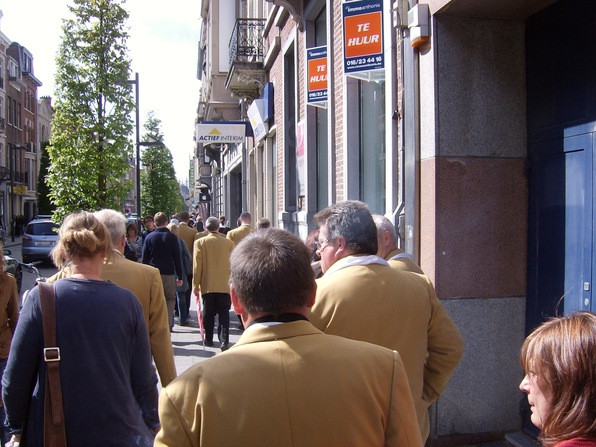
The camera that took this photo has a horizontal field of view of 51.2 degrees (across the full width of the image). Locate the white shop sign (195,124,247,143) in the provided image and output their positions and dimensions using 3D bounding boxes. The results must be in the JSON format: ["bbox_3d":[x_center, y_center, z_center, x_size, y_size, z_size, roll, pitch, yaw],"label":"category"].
[{"bbox_3d":[-2.021,-2.363,16.400,1.270,0.490,0.130,0,1,-8],"label":"white shop sign"}]

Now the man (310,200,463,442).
[{"bbox_3d":[0.331,0.818,2.414,0.620,1.810,0.420,-1,1,-14],"label":"man"}]

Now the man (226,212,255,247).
[{"bbox_3d":[-0.813,0.728,9.714,0.570,1.800,0.360,-1,1,-10],"label":"man"}]

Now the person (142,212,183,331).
[{"bbox_3d":[-2.082,0.736,9.600,0.600,1.800,0.420,0,1,-11],"label":"person"}]

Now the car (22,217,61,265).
[{"bbox_3d":[-9.930,0.635,25.816,1.880,1.660,4.750,0,1,-11],"label":"car"}]

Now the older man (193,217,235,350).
[{"bbox_3d":[-1.129,0.786,8.350,0.570,1.740,0.420,0,1,-11],"label":"older man"}]

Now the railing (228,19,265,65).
[{"bbox_3d":[-1.231,-4.082,15.185,0.710,1.000,2.610,0,1,-11],"label":"railing"}]

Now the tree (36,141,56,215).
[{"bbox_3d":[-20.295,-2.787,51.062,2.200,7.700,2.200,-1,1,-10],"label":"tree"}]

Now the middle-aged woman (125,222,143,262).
[{"bbox_3d":[-2.937,0.806,11.113,0.500,1.630,0.330,-1,1,-12],"label":"middle-aged woman"}]

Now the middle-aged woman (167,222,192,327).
[{"bbox_3d":[-1.937,0.804,10.050,0.480,1.650,0.380,0,1,-11],"label":"middle-aged woman"}]

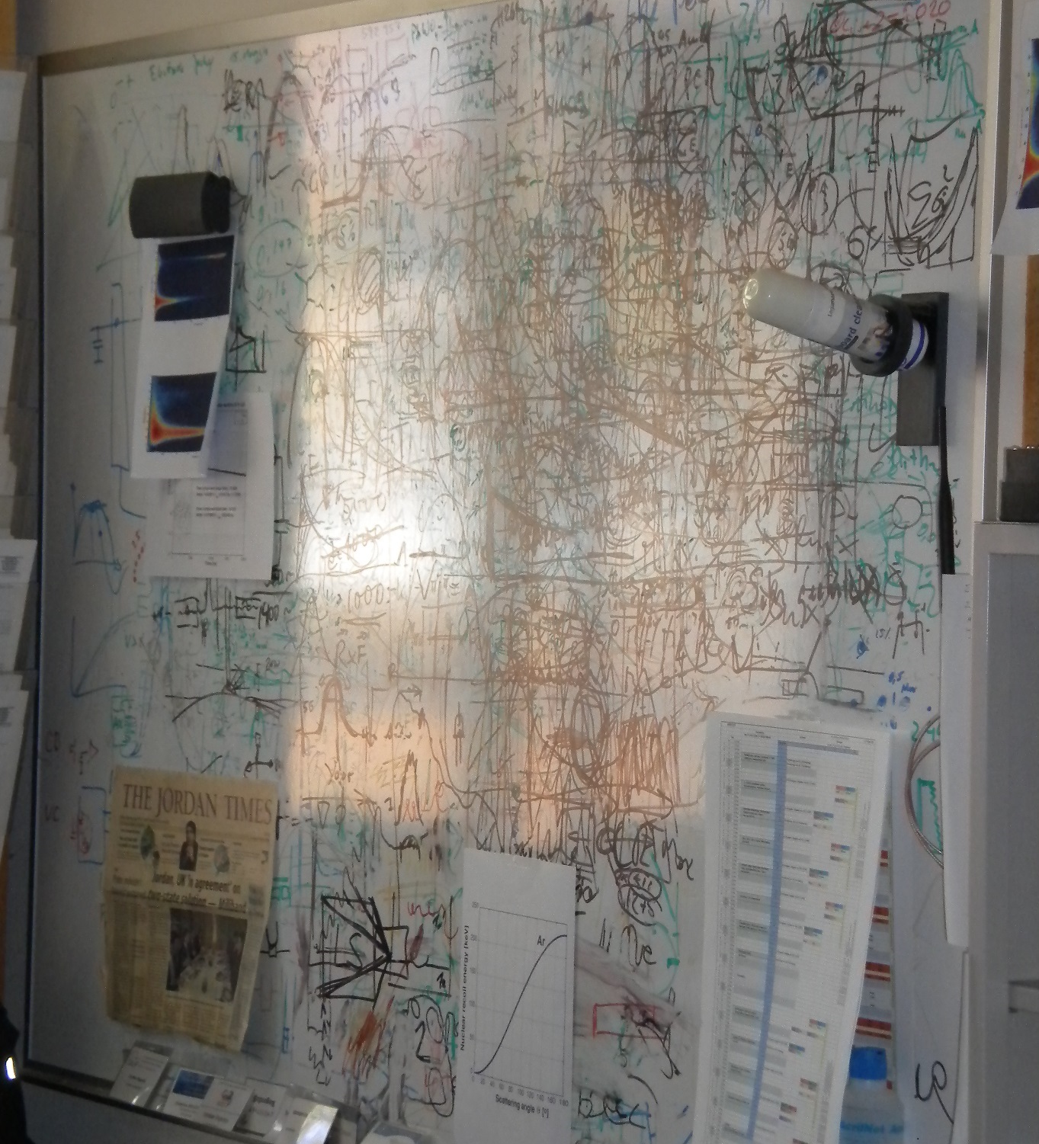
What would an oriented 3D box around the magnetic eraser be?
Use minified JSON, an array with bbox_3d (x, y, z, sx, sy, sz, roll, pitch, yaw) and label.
[{"bbox_3d":[-0.384,-0.416,4.361,0.036,0.067,0.165,0,1,-34],"label":"magnetic eraser"}]

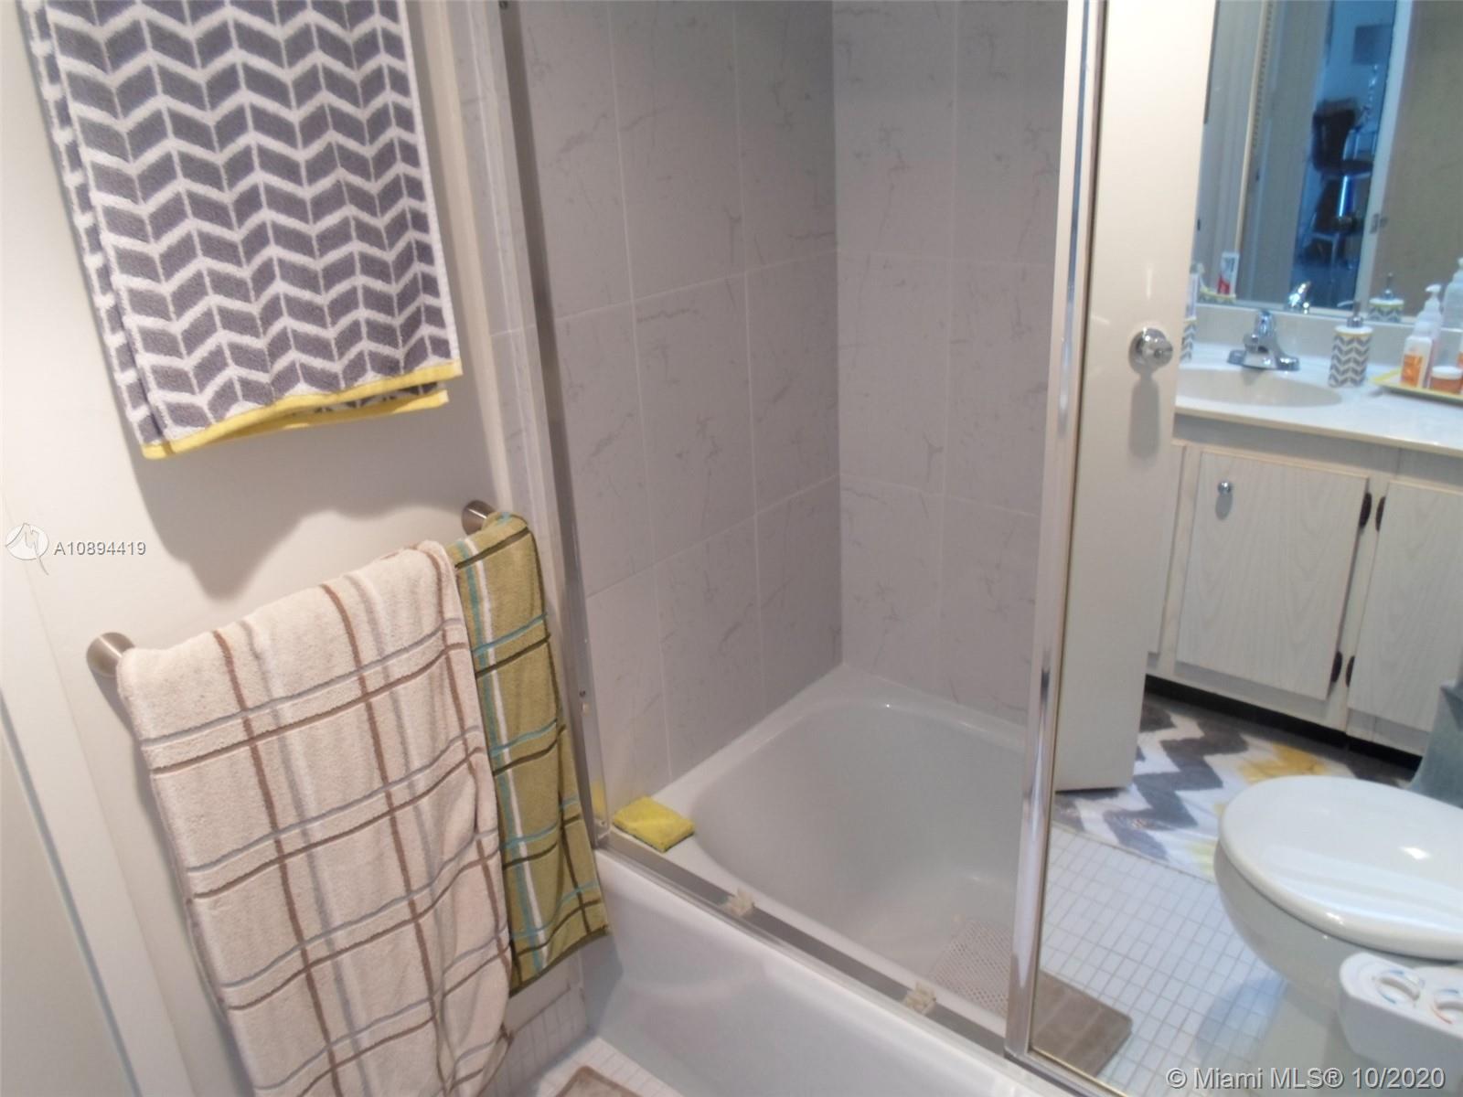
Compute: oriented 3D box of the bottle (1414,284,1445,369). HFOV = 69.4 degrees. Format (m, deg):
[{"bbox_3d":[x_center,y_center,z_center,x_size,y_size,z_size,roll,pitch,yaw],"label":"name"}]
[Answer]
[{"bbox_3d":[1.485,-0.456,2.263,0.058,0.207,0.054,-12,25,-19],"label":"bottle"}]

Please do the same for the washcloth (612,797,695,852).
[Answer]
[{"bbox_3d":[-0.122,0.438,1.681,0.118,0.017,0.070,16,30,38],"label":"washcloth"}]

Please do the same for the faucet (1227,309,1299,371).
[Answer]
[{"bbox_3d":[1.252,-0.490,2.488,0.160,0.133,0.145,16,30,37],"label":"faucet"}]

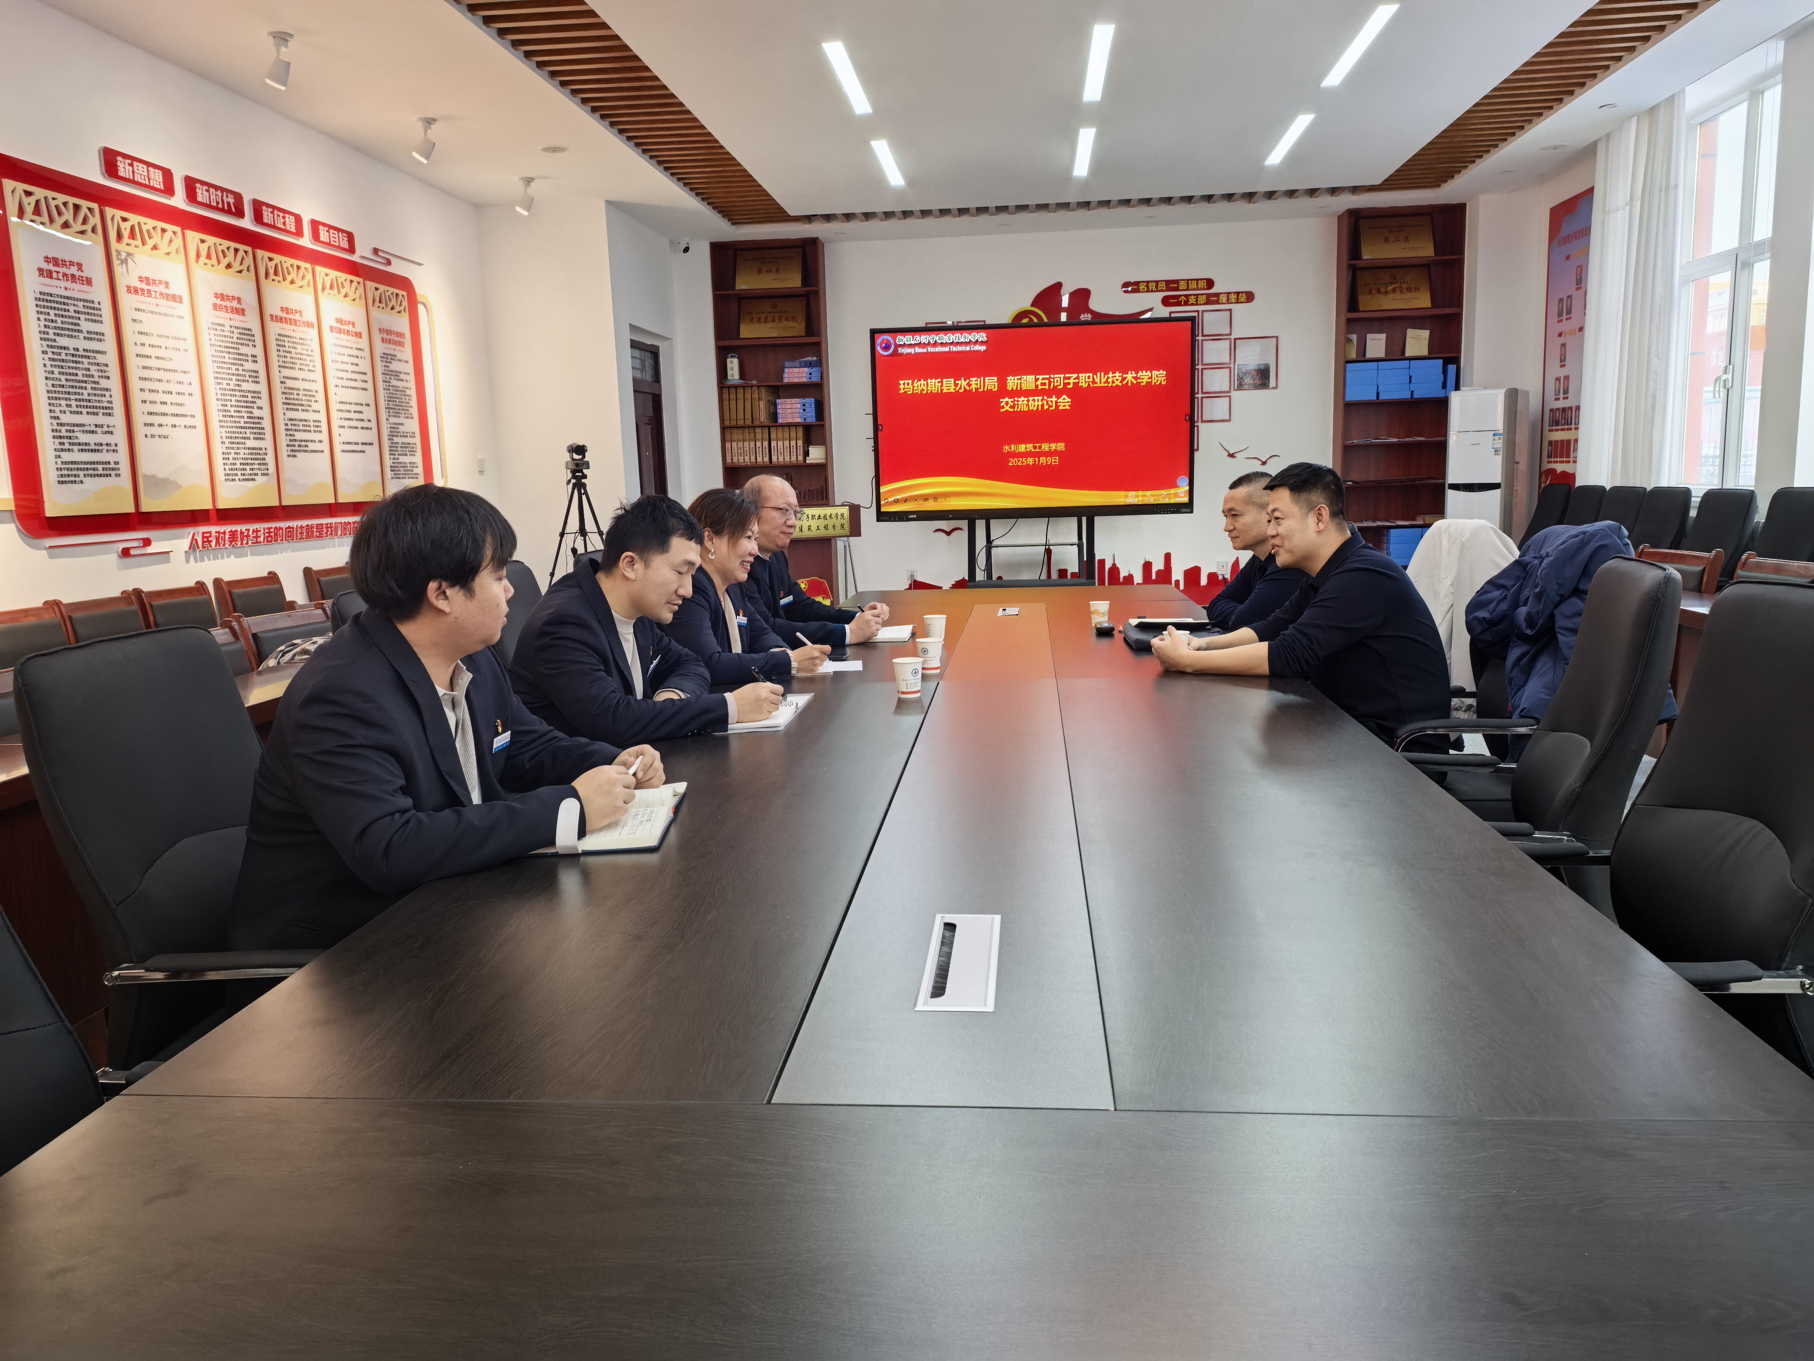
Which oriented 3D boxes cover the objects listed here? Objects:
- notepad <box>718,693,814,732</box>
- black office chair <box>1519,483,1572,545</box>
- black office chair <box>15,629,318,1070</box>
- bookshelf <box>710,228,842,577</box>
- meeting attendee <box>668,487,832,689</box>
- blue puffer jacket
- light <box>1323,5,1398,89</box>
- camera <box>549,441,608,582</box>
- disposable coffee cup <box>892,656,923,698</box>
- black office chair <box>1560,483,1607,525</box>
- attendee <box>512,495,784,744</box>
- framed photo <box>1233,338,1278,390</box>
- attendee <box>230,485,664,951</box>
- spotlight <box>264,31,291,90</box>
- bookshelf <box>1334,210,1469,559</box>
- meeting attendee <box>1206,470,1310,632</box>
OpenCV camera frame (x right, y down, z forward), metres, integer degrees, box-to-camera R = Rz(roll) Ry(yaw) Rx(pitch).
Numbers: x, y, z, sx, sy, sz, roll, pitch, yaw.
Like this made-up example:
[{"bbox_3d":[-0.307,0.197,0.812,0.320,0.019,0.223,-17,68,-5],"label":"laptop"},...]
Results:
[{"bbox_3d":[-0.361,0.064,2.808,0.240,0.020,0.380,-1,9,6],"label":"notepad"},{"bbox_3d":[3.891,-0.711,8.197,0.640,1.060,0.560,-1,9,6],"label":"black office chair"},{"bbox_3d":[-0.902,0.456,1.996,0.640,1.070,0.570,-1,9,6],"label":"black office chair"},{"bbox_3d":[-0.961,-1.733,9.457,0.792,2.972,0.340,-1,9,6],"label":"bookshelf"},{"bbox_3d":[-0.515,0.112,3.429,0.700,1.260,0.500,1,10,17],"label":"meeting attendee"},{"bbox_3d":[1.580,-0.106,3.086,0.400,0.560,0.520,-1,9,6],"label":"blue puffer jacket"},{"bbox_3d":[2.140,-3.012,5.974,0.085,0.040,1.170,-1,9,6],"label":"light"},{"bbox_3d":[-1.868,-0.610,7.308,0.800,1.510,0.720,-5,10,-21],"label":"camera"},{"bbox_3d":[0.006,-0.005,3.004,0.074,0.086,0.074,-1,9,6],"label":"disposable coffee cup"},{"bbox_3d":[4.487,-0.840,8.838,0.620,1.020,0.580,-1,9,6],"label":"black office chair"},{"bbox_3d":[-0.591,0.226,2.746,0.740,1.235,0.600,-2,9,1],"label":"attendee"},{"bbox_3d":[2.555,-2.314,9.185,0.315,0.370,0.025,-1,9,6],"label":"framed photo"},{"bbox_3d":[-0.721,0.345,1.944,0.700,1.270,0.600,-2,9,-2],"label":"attendee"},{"bbox_3d":[-2.641,-2.605,5.284,0.110,0.235,0.105,-1,9,6],"label":"spotlight"},{"bbox_3d":[3.490,-1.804,9.018,0.779,2.975,0.340,-1,9,6],"label":"bookshelf"},{"bbox_3d":[1.228,-0.027,3.868,0.720,1.240,0.580,-1,9,3],"label":"meeting attendee"}]

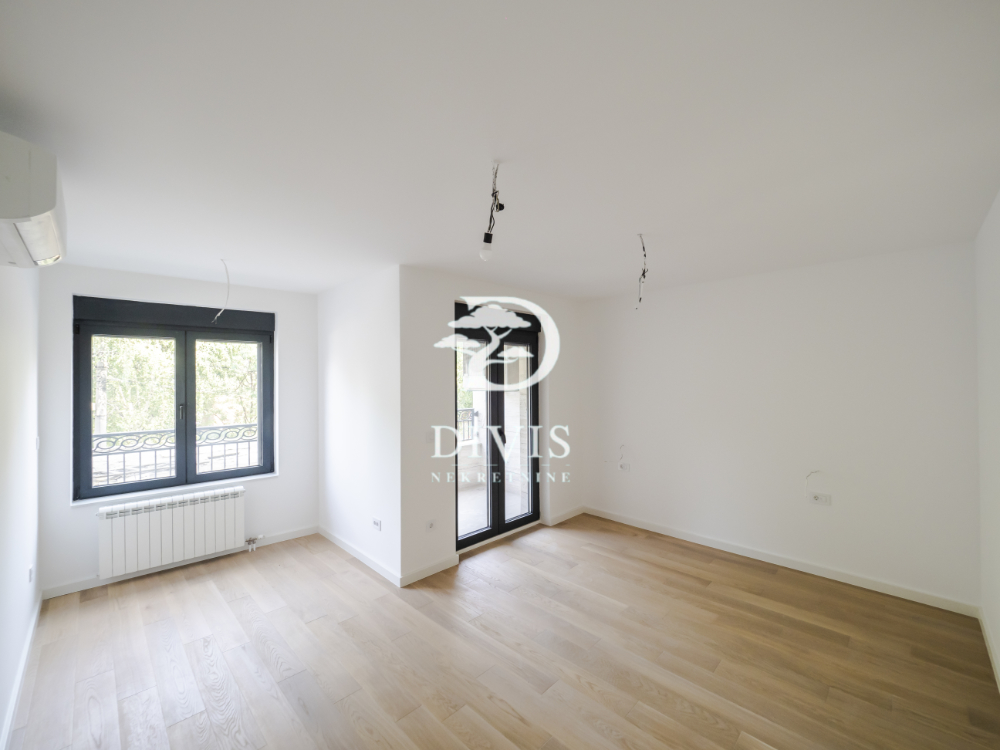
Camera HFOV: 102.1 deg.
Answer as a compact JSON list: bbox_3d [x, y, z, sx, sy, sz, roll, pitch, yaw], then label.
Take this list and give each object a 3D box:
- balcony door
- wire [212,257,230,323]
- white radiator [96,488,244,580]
[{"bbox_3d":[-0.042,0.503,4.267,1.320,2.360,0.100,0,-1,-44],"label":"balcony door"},{"bbox_3d":[-2.170,-0.648,3.150,0.115,0.500,0.060,0,0,-40],"label":"wire"},{"bbox_3d":[-2.985,1.412,3.745,1.050,0.585,0.100,0,0,-40],"label":"white radiator"}]

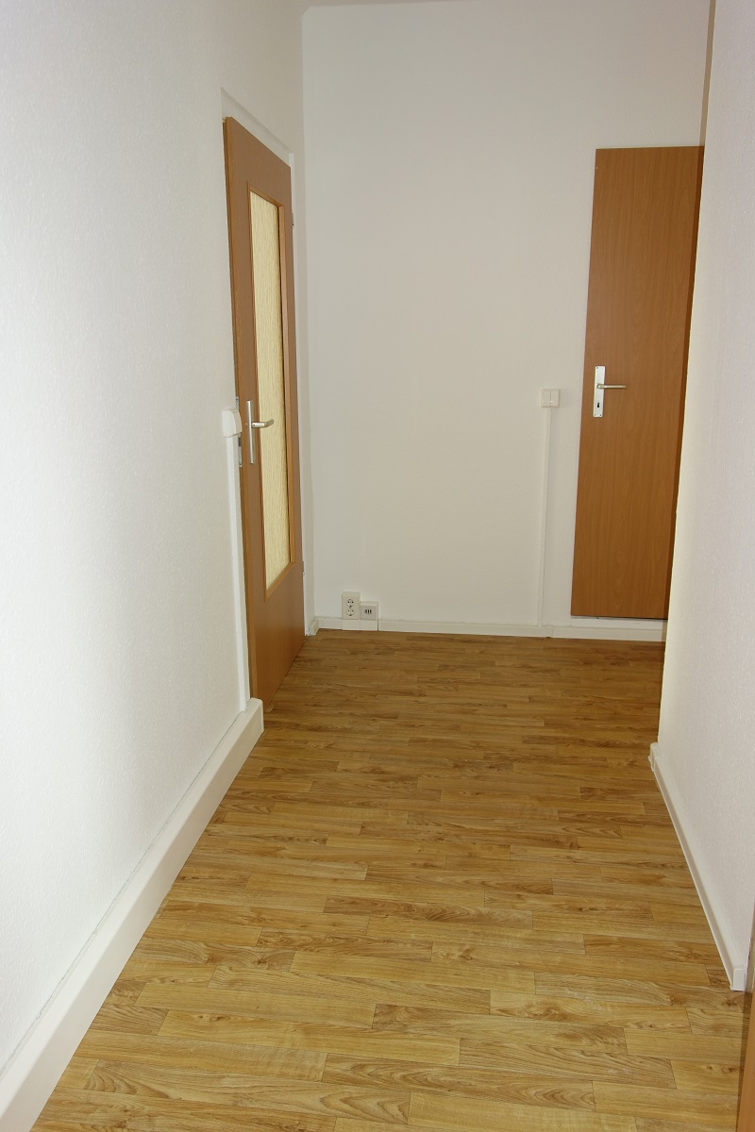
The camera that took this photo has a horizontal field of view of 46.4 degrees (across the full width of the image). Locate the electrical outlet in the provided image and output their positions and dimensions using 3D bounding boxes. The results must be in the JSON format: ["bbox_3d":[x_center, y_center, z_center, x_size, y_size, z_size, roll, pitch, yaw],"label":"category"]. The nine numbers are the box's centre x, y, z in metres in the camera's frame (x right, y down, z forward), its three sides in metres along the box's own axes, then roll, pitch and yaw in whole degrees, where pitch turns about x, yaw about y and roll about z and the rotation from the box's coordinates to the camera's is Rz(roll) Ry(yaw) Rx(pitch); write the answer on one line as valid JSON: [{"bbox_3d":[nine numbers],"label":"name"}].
[{"bbox_3d":[-0.122,0.183,4.148,0.080,0.131,0.037,2,15,7],"label":"electrical outlet"}]

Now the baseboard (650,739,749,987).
[{"bbox_3d":[0.839,0.748,2.389,0.022,0.056,1.075,2,15,7],"label":"baseboard"}]

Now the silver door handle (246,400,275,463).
[{"bbox_3d":[-0.395,-0.467,3.043,0.058,0.214,0.143,2,15,7],"label":"silver door handle"}]

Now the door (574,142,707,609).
[{"bbox_3d":[1.206,-0.718,3.763,0.650,1.963,0.040,2,15,7],"label":"door"}]

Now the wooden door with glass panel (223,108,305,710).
[{"bbox_3d":[-0.407,-0.514,3.353,0.040,1.990,0.838,2,15,7],"label":"wooden door with glass panel"}]

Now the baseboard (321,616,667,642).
[{"bbox_3d":[0.568,0.294,4.098,1.705,0.058,0.019,2,15,7],"label":"baseboard"}]

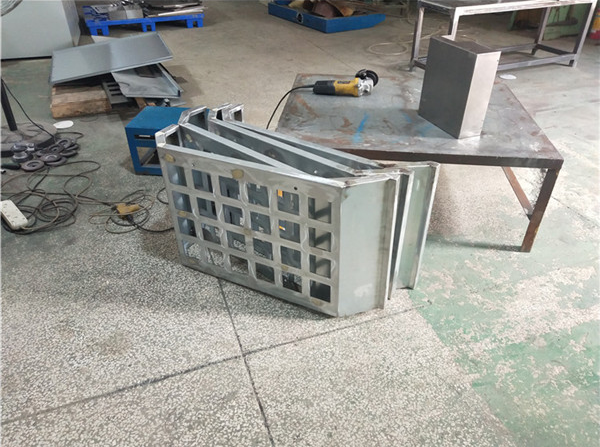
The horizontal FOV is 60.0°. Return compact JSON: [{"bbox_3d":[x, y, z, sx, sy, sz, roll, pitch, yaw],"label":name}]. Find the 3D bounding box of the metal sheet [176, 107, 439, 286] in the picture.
[{"bbox_3d":[-0.040,-0.073,2.064,1.029,0.553,0.336,24,40,31],"label":"metal sheet"}]

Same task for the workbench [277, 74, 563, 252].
[{"bbox_3d":[0.495,-0.349,2.571,1.128,0.447,0.928,3,34,5],"label":"workbench"}]

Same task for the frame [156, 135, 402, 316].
[{"bbox_3d":[-0.121,-0.003,1.958,0.945,0.553,0.185,15,36,21],"label":"frame"}]

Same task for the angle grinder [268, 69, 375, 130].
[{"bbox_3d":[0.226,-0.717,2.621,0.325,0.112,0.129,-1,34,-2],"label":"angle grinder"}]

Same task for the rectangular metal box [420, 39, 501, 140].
[{"bbox_3d":[0.663,-0.583,2.204,0.113,0.348,0.304,-12,35,-19],"label":"rectangular metal box"}]

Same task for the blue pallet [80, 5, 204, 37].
[{"bbox_3d":[-1.719,-2.330,5.819,1.203,0.143,0.843,-9,35,-13],"label":"blue pallet"}]

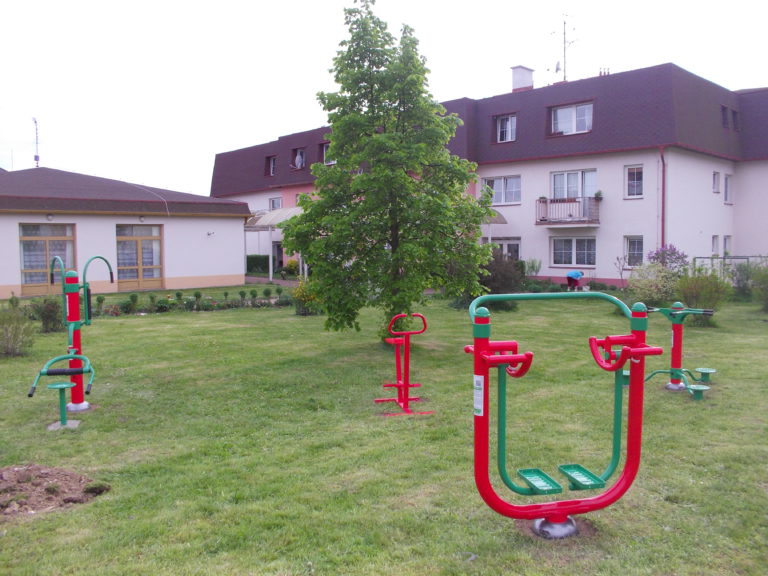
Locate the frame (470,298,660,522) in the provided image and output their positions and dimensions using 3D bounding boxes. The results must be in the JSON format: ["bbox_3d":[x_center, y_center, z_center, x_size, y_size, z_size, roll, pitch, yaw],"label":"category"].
[{"bbox_3d":[1.126,0.793,4.077,1.160,1.390,0.420,-1,4,-12],"label":"frame"}]

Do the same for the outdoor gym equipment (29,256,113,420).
[{"bbox_3d":[-3.445,0.533,7.074,0.820,1.730,1.130,-2,4,-15],"label":"outdoor gym equipment"}]

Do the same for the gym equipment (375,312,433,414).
[{"bbox_3d":[0.212,0.807,7.312,0.550,1.090,0.740,-1,4,-11],"label":"gym equipment"}]

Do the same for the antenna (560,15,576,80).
[{"bbox_3d":[8.603,-11.121,30.000,0.750,3.100,0.750,1,4,27],"label":"antenna"}]

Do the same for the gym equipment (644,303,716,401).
[{"bbox_3d":[3.704,0.723,7.996,1.330,1.090,1.170,-1,4,-5],"label":"gym equipment"}]

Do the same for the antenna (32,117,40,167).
[{"bbox_3d":[-15.581,-6.553,28.890,0.360,2.260,0.360,-3,5,-28],"label":"antenna"}]

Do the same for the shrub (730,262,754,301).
[{"bbox_3d":[10.957,-0.219,19.579,0.950,1.110,0.900,2,5,29],"label":"shrub"}]

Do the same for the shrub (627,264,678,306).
[{"bbox_3d":[7.786,-0.137,18.421,1.650,1.190,1.500,1,4,23],"label":"shrub"}]

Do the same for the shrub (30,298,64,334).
[{"bbox_3d":[-7.354,0.583,14.025,0.840,0.710,0.800,-3,5,-28],"label":"shrub"}]

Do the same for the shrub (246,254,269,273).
[{"bbox_3d":[-7.930,-1.544,40.581,1.600,1.140,1.100,-1,4,-11],"label":"shrub"}]

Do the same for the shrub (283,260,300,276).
[{"bbox_3d":[-5.585,-1.172,38.808,1.070,0.970,1.000,-1,4,0],"label":"shrub"}]

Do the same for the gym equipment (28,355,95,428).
[{"bbox_3d":[-3.359,1.079,6.807,0.660,0.690,0.620,-1,4,-12],"label":"gym equipment"}]

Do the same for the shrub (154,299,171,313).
[{"bbox_3d":[-6.282,0.486,18.323,0.420,0.390,0.420,-1,4,0],"label":"shrub"}]

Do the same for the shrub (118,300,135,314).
[{"bbox_3d":[-7.182,0.516,18.025,0.420,0.390,0.420,-1,4,0],"label":"shrub"}]

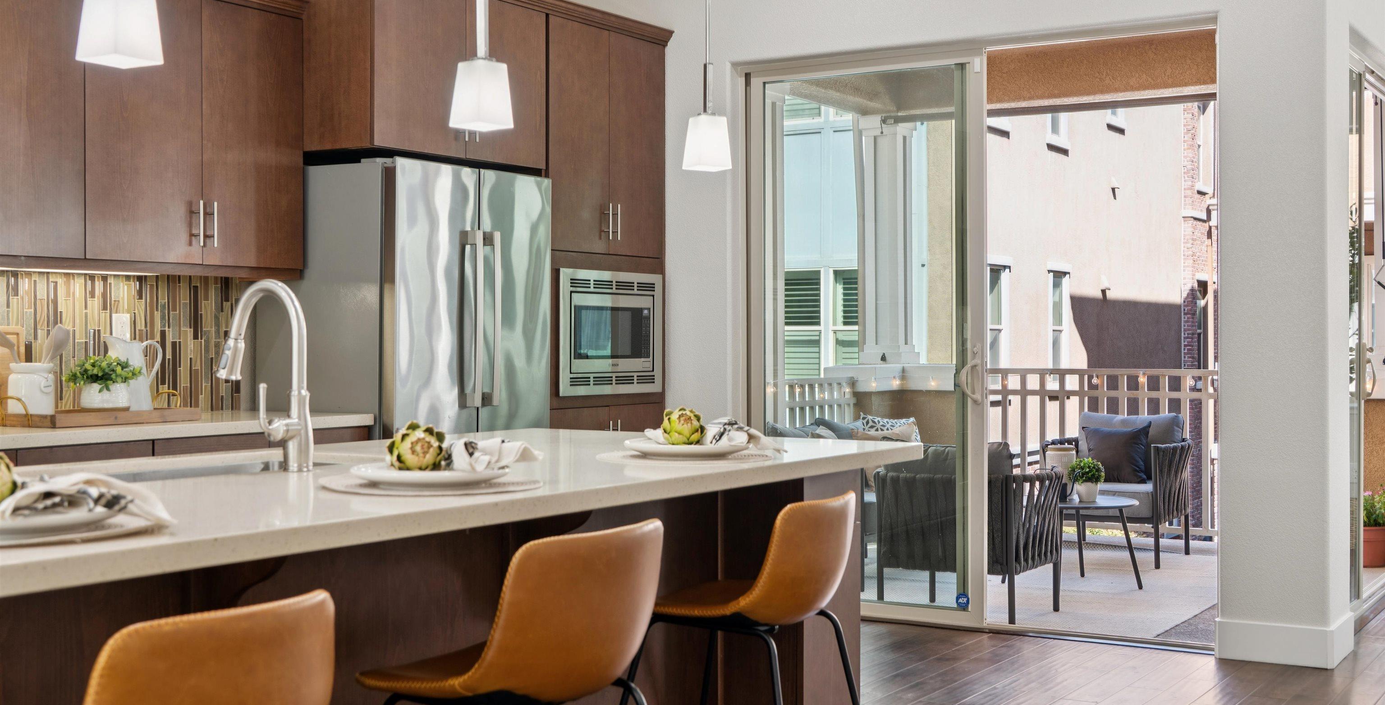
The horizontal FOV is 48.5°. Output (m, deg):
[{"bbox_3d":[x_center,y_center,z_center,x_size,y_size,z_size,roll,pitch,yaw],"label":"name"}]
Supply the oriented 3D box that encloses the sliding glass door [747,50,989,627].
[{"bbox_3d":[0.706,-0.047,6.418,1.107,2.296,0.050,0,1,33],"label":"sliding glass door"}]

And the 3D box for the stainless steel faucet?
[{"bbox_3d":[-0.921,0.042,3.203,0.275,0.397,0.130,0,1,33],"label":"stainless steel faucet"}]

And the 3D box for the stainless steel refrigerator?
[{"bbox_3d":[-1.085,0.205,5.914,0.755,1.789,0.890,0,1,33],"label":"stainless steel refrigerator"}]

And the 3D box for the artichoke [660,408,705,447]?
[{"bbox_3d":[-0.023,0.176,3.660,0.101,0.094,0.101,0,1,0],"label":"artichoke"}]

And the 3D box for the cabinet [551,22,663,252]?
[{"bbox_3d":[-0.628,-0.891,6.730,0.675,0.952,0.823,0,1,33],"label":"cabinet"}]

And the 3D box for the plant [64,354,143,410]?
[{"bbox_3d":[-1.883,0.105,4.926,0.220,0.197,0.248,0,1,33],"label":"plant"}]

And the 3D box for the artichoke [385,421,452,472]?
[{"bbox_3d":[-0.525,0.178,2.950,0.117,0.095,0.117,0,1,0],"label":"artichoke"}]

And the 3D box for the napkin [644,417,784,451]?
[{"bbox_3d":[0.046,0.189,3.664,0.350,0.078,0.180,0,1,33],"label":"napkin"}]

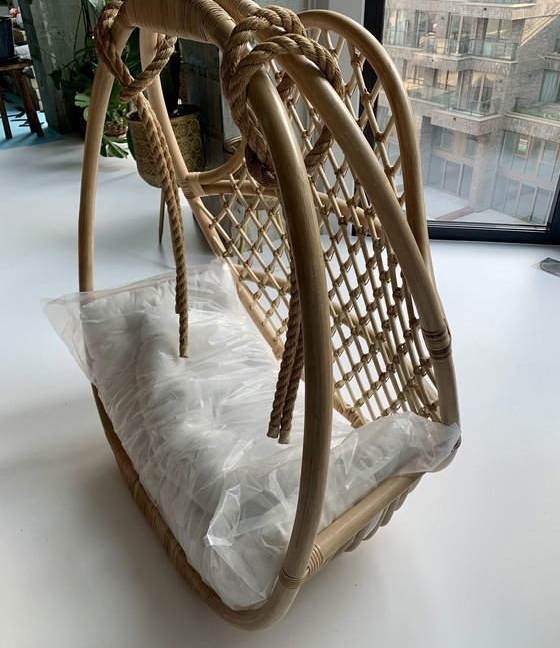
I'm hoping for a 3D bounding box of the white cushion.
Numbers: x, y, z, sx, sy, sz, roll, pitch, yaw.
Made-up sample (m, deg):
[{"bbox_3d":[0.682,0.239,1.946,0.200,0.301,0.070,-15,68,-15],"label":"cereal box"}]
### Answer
[{"bbox_3d":[-0.115,0.189,1.351,0.520,0.270,0.920,-22,38,-30],"label":"white cushion"}]

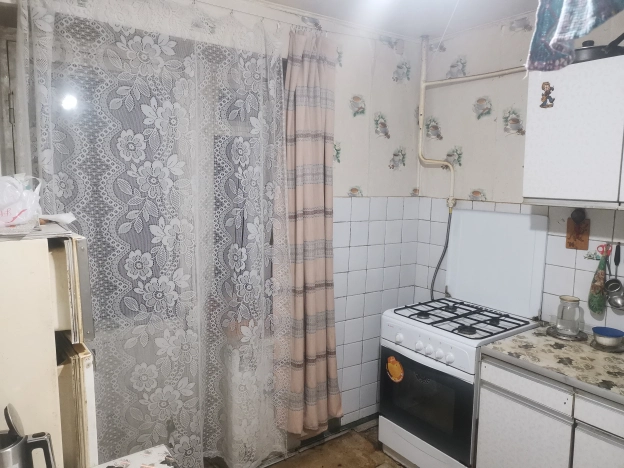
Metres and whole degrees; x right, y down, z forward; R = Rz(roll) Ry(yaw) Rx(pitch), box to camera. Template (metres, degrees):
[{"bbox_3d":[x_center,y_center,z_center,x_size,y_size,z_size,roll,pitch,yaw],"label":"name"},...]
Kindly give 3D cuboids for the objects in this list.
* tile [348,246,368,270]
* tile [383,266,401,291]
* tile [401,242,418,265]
[{"bbox_3d":[0.281,0.151,2.871,0.150,0.150,0.008,-3,8,-36],"label":"tile"},{"bbox_3d":[0.514,0.285,3.041,0.148,0.149,0.010,-3,8,-35],"label":"tile"},{"bbox_3d":[0.649,0.133,3.144,0.150,0.150,0.008,-3,8,-36],"label":"tile"}]

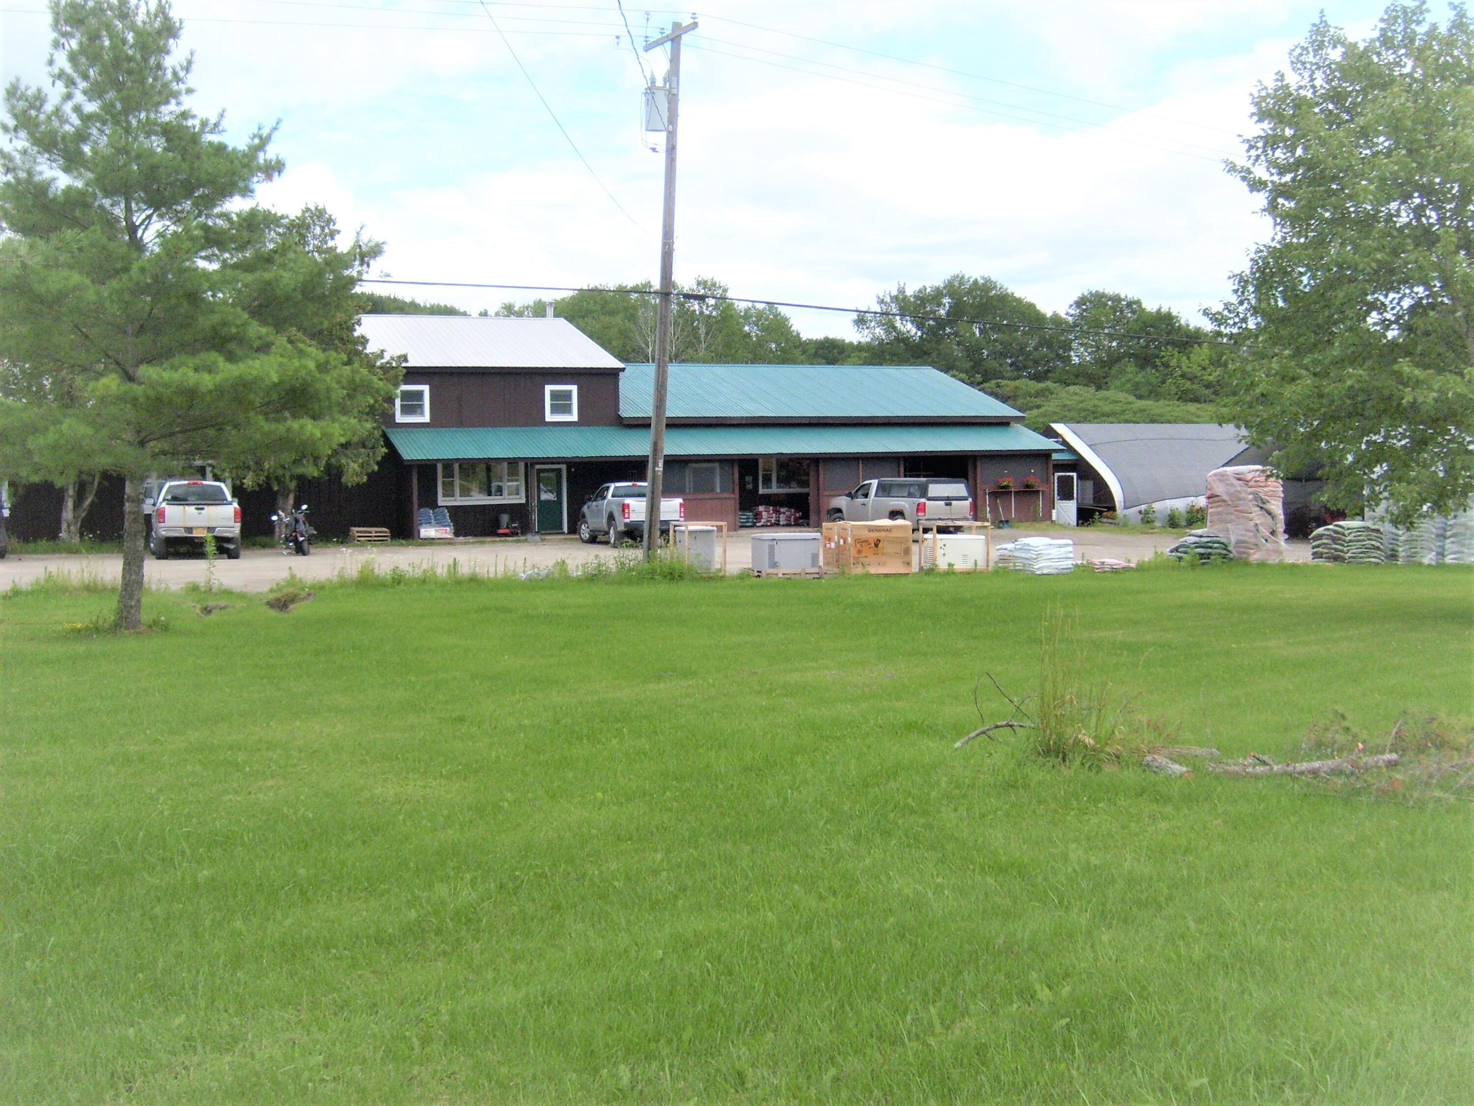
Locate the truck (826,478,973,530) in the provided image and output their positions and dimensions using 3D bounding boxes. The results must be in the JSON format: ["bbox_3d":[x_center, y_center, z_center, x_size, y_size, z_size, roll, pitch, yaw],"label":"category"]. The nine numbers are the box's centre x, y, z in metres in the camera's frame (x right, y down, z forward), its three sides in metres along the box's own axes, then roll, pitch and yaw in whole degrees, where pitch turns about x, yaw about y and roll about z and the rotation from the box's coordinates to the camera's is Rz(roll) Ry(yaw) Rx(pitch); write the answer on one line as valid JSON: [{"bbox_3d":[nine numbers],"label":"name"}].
[{"bbox_3d":[4.954,-1.381,46.484,2.060,1.880,5.600,-3,4,-27],"label":"truck"}]

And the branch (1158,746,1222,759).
[{"bbox_3d":[3.069,1.348,10.145,0.420,0.080,0.090,0,4,8],"label":"branch"}]

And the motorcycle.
[{"bbox_3d":[-11.531,-0.600,38.778,0.920,1.260,2.200,-2,4,-23],"label":"motorcycle"}]

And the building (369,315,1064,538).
[{"bbox_3d":[-2.303,-4.975,55.314,22.667,7.825,17.000,-2,4,-20],"label":"building"}]

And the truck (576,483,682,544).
[{"bbox_3d":[-3.192,-1.137,43.934,1.920,1.820,5.350,-2,4,-20],"label":"truck"}]

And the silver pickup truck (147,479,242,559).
[{"bbox_3d":[-14.147,-0.904,38.807,2.080,1.930,5.700,-2,4,-23],"label":"silver pickup truck"}]

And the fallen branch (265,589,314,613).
[{"bbox_3d":[-7.242,0.733,24.047,0.850,0.300,0.600,-2,4,-15],"label":"fallen branch"}]

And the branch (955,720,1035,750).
[{"bbox_3d":[1.854,1.287,10.689,0.550,0.170,0.180,-2,4,-15],"label":"branch"}]

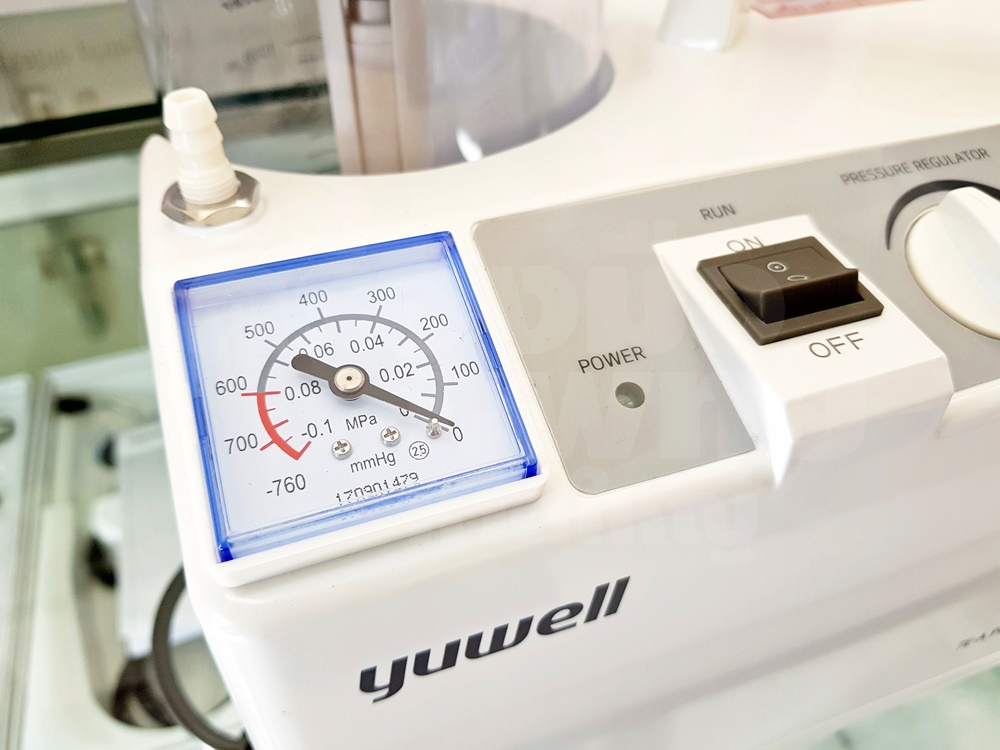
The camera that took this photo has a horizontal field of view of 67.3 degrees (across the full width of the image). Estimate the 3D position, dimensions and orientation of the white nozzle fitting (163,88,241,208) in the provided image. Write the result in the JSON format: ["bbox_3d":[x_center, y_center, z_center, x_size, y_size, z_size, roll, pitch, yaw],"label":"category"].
[{"bbox_3d":[-0.054,-0.041,0.134,0.010,0.018,0.010,-13,47,-15],"label":"white nozzle fitting"}]

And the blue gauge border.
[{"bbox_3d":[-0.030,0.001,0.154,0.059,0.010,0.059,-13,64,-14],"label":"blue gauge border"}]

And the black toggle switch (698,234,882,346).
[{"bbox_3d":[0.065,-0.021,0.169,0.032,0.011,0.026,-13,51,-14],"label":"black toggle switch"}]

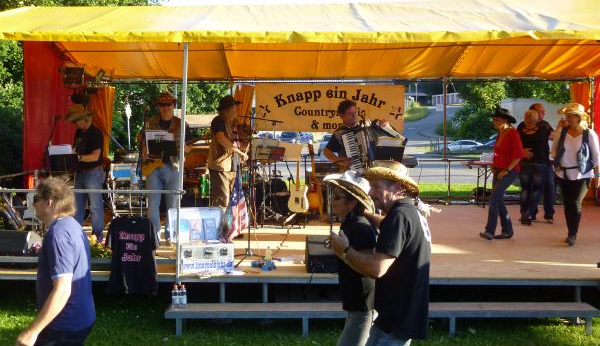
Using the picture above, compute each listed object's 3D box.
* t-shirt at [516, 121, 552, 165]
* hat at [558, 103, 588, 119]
[{"bbox_3d":[3.534,-0.459,8.080,0.520,0.670,0.280,0,4,-6],"label":"t-shirt"},{"bbox_3d":[3.334,-0.762,6.550,0.310,0.150,0.360,4,1,41],"label":"hat"}]

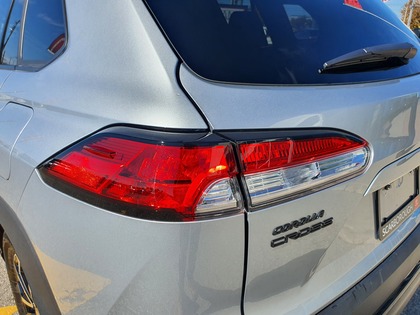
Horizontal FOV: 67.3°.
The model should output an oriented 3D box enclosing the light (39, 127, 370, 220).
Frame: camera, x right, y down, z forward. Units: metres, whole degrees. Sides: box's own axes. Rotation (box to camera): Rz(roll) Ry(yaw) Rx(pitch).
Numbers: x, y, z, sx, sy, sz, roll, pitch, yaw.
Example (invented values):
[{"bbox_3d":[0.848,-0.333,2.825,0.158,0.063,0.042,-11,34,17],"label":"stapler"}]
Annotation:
[{"bbox_3d":[-0.023,-0.002,0.585,0.690,0.160,0.270,-1,16,-5],"label":"light"}]

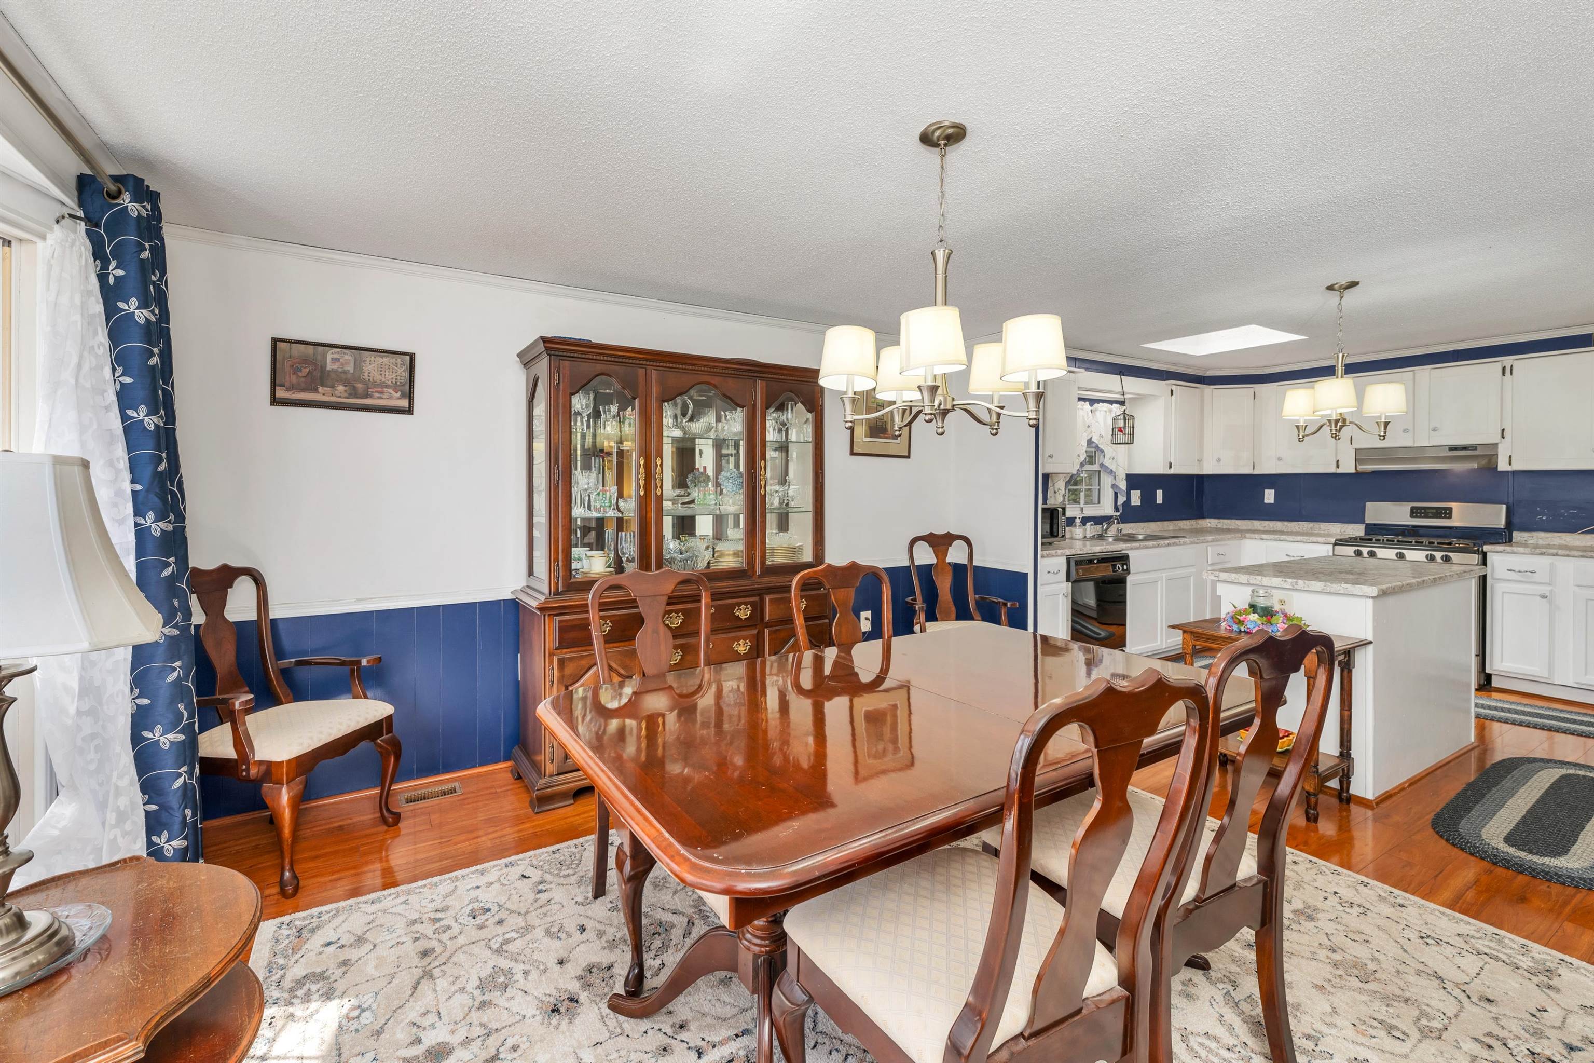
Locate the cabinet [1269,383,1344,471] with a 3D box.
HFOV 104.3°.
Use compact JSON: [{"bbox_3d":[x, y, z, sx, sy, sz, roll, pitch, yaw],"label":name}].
[{"bbox_3d":[4.393,-0.878,5.294,0.310,0.770,0.525,-2,3,-30],"label":"cabinet"}]

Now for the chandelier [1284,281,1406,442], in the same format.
[{"bbox_3d":[2.620,-0.811,3.013,0.460,0.745,0.460,-2,4,-32],"label":"chandelier"}]

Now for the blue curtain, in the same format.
[{"bbox_3d":[-2.127,0.040,2.011,0.180,2.240,0.270,-2,3,-30],"label":"blue curtain"}]

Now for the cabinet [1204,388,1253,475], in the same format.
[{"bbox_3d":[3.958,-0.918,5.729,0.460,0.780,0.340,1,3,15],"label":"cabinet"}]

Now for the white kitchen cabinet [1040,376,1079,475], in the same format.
[{"bbox_3d":[1.876,-0.831,4.753,0.420,0.770,0.310,-2,3,-30],"label":"white kitchen cabinet"}]

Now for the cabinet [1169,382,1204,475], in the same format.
[{"bbox_3d":[3.390,-0.912,5.640,0.570,0.790,0.310,-2,3,-30],"label":"cabinet"}]

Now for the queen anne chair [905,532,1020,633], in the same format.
[{"bbox_3d":[0.955,0.553,3.782,0.600,1.040,0.600,-1,3,-12],"label":"queen anne chair"}]

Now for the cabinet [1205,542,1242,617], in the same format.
[{"bbox_3d":[3.323,0.493,5.353,0.620,0.870,0.600,-2,4,-32],"label":"cabinet"}]

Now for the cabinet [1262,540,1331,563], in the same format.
[{"bbox_3d":[4.206,0.509,5.117,0.600,0.870,0.470,-2,4,-32],"label":"cabinet"}]

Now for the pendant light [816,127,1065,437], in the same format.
[{"bbox_3d":[0.414,-0.728,1.836,0.670,0.880,0.670,0,3,0],"label":"pendant light"}]

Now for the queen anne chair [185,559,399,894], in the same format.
[{"bbox_3d":[-1.881,0.658,2.249,0.600,1.040,0.600,1,3,9],"label":"queen anne chair"}]

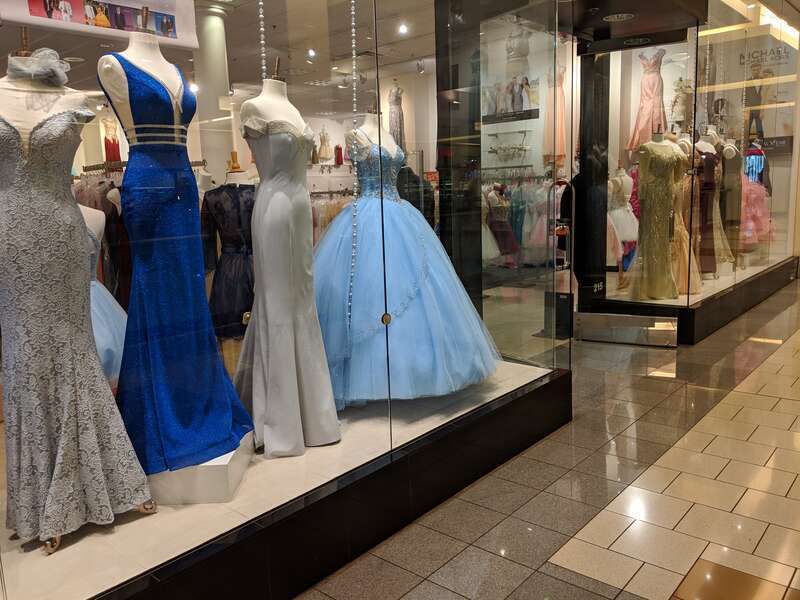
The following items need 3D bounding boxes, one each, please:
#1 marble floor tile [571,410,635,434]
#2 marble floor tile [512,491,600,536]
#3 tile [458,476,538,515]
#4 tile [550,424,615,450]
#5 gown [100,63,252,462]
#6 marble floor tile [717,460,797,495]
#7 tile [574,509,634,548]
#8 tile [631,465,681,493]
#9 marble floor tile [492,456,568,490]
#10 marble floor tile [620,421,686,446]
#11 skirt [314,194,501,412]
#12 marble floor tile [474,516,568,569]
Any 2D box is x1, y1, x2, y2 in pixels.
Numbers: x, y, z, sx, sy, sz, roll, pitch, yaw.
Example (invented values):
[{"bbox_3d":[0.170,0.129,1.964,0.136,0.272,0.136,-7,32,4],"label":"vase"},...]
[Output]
[{"bbox_3d":[1.303,0.780,3.946,0.302,0.014,0.302,6,12,41],"label":"marble floor tile"},{"bbox_3d":[0.717,0.976,2.846,0.305,0.012,0.305,6,12,41],"label":"marble floor tile"},{"bbox_3d":[0.488,0.953,3.045,0.305,0.012,0.305,6,12,41],"label":"tile"},{"bbox_3d":[1.100,0.824,3.723,0.302,0.014,0.302,6,12,41],"label":"tile"},{"bbox_3d":[-1.017,-0.170,2.553,0.660,1.560,0.600,2,10,27],"label":"gown"},{"bbox_3d":[1.782,0.891,3.117,0.302,0.014,0.302,6,12,41],"label":"marble floor tile"},{"bbox_3d":[0.890,0.994,2.699,0.149,0.014,0.302,6,12,41],"label":"tile"},{"bbox_3d":[1.298,0.909,3.160,0.154,0.010,0.305,5,12,42],"label":"tile"},{"bbox_3d":[0.691,0.910,3.271,0.305,0.012,0.305,6,12,41],"label":"marble floor tile"},{"bbox_3d":[1.525,0.803,3.749,0.305,0.012,0.305,6,12,41],"label":"marble floor tile"},{"bbox_3d":[-0.121,-0.104,3.963,1.439,1.080,1.411,-2,9,0],"label":"skirt"},{"bbox_3d":[0.517,1.026,2.644,0.308,0.010,0.305,5,12,42],"label":"marble floor tile"}]

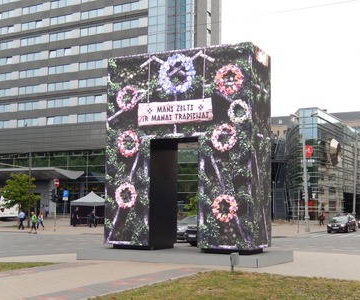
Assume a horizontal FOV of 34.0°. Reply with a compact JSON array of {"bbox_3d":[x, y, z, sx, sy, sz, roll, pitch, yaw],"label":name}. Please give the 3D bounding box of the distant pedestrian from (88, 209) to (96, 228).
[{"bbox_3d":[-8.211,6.437,55.300,0.500,1.740,0.520,1,-5,-6],"label":"distant pedestrian"}]

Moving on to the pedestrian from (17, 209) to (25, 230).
[{"bbox_3d":[-13.852,6.117,51.500,0.500,1.750,0.550,-3,-7,37],"label":"pedestrian"}]

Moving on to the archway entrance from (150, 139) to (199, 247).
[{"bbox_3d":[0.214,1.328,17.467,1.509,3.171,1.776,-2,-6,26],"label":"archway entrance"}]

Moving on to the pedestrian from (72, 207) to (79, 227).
[{"bbox_3d":[-9.637,6.215,54.500,0.420,1.770,0.520,-4,-7,41],"label":"pedestrian"}]

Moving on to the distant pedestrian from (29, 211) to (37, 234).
[{"bbox_3d":[-11.240,5.574,45.000,0.500,1.700,0.500,3,-6,-23],"label":"distant pedestrian"}]

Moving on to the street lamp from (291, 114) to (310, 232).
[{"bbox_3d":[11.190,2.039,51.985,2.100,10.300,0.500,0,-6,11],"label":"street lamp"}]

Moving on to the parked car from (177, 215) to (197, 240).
[{"bbox_3d":[1.493,4.487,32.926,1.840,1.600,4.450,-2,-6,25],"label":"parked car"}]

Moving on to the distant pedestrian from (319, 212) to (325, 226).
[{"bbox_3d":[18.609,9.087,77.500,0.550,1.740,0.420,-1,-6,17],"label":"distant pedestrian"}]

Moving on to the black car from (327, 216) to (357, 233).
[{"bbox_3d":[13.902,6.305,50.447,1.800,1.490,4.400,-2,-6,27],"label":"black car"}]

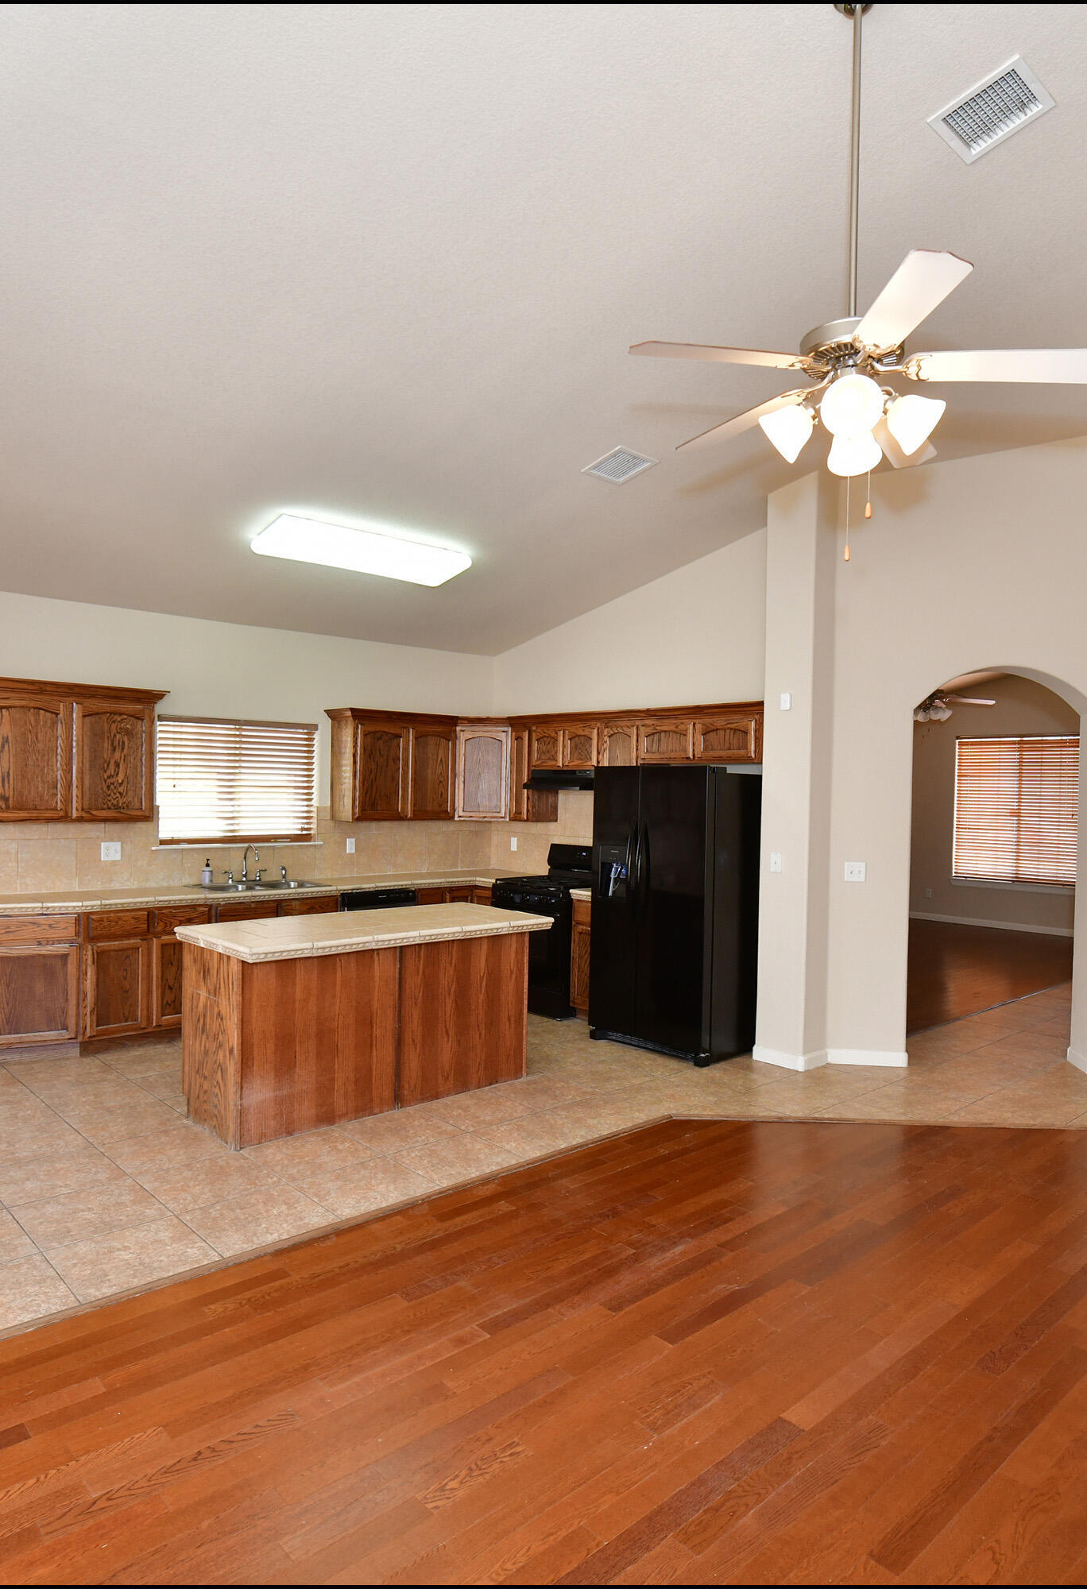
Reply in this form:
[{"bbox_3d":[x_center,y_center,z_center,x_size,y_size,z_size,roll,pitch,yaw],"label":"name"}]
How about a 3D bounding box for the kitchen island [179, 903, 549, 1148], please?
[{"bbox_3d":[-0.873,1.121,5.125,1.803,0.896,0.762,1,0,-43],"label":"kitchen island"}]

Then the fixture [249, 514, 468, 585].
[{"bbox_3d":[-1.063,-1.460,6.003,1.300,0.099,0.427,1,-11,-42],"label":"fixture"}]

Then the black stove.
[{"bbox_3d":[0.137,0.993,7.385,0.709,1.171,0.760,1,0,-42],"label":"black stove"}]

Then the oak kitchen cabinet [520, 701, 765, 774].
[{"bbox_3d":[0.644,-0.378,7.098,0.381,0.412,2.430,1,0,-42],"label":"oak kitchen cabinet"}]

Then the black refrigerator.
[{"bbox_3d":[0.928,0.714,6.372,0.818,1.766,0.910,1,0,-42],"label":"black refrigerator"}]

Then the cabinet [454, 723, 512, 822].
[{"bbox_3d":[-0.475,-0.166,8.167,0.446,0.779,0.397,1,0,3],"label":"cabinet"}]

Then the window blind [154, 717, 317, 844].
[{"bbox_3d":[-2.146,-0.093,7.094,1.190,0.878,0.069,1,0,-42],"label":"window blind"}]

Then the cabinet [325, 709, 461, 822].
[{"bbox_3d":[-1.150,-0.207,7.735,1.007,0.826,0.377,1,0,-42],"label":"cabinet"}]

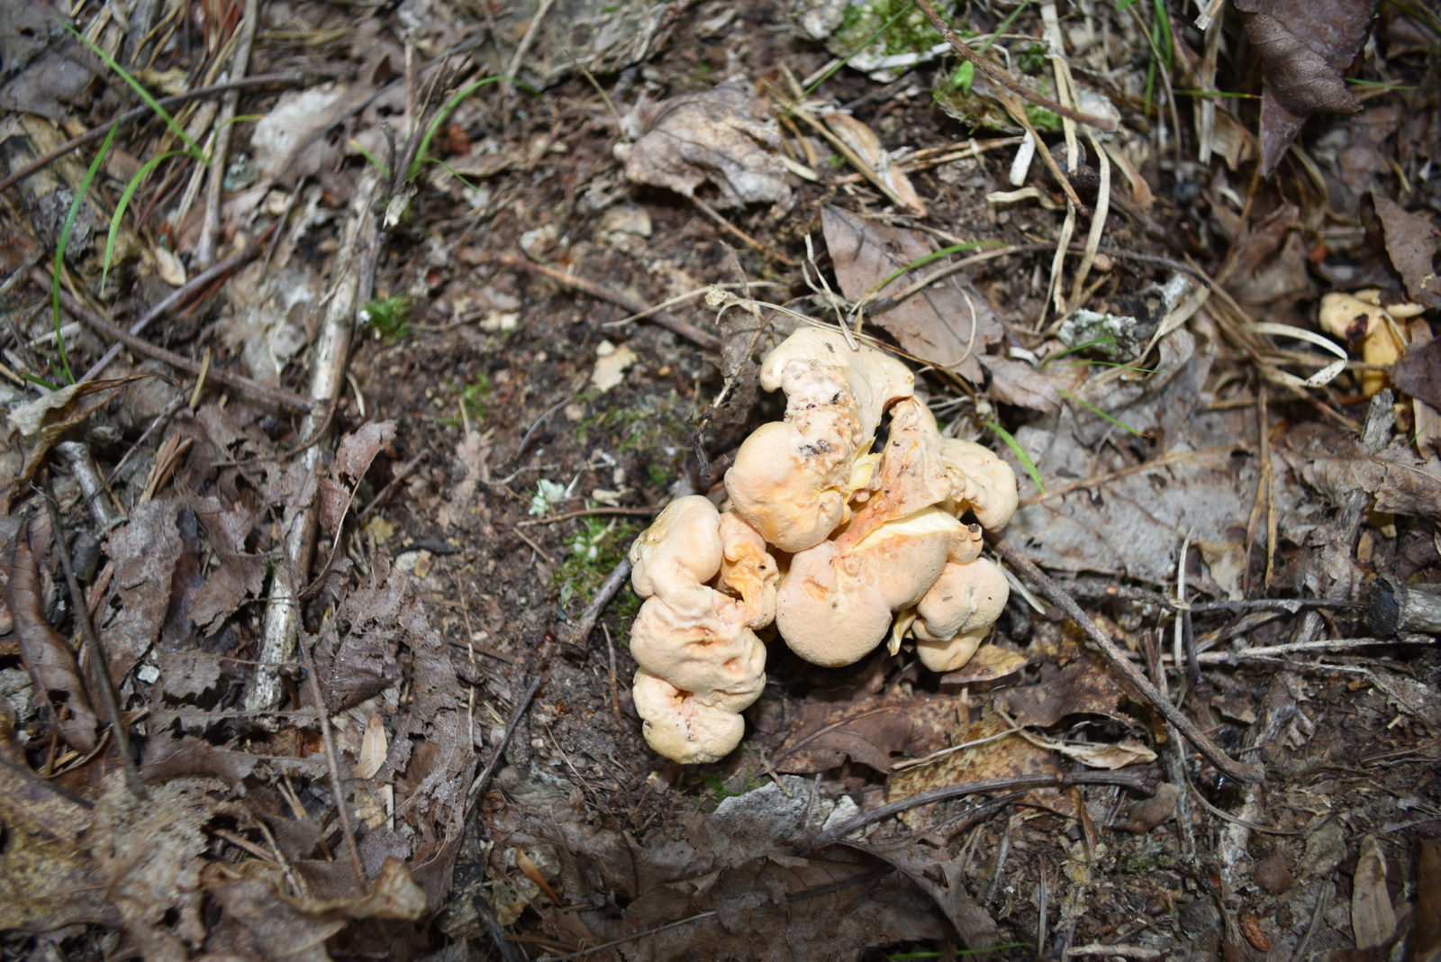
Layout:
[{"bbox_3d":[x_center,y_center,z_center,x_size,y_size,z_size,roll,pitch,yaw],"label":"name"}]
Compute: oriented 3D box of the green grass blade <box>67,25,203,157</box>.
[{"bbox_3d":[-0.324,-0.213,0.596,0.087,0.047,0.010,34,64,19],"label":"green grass blade"}]

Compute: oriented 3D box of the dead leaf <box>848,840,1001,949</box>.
[{"bbox_3d":[0.080,0.147,0.401,0.064,0.016,0.024,36,65,20],"label":"dead leaf"}]

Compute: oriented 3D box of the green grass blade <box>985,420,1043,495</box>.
[{"bbox_3d":[0.128,-0.012,0.469,0.006,0.012,0.045,-24,59,-15],"label":"green grass blade"}]

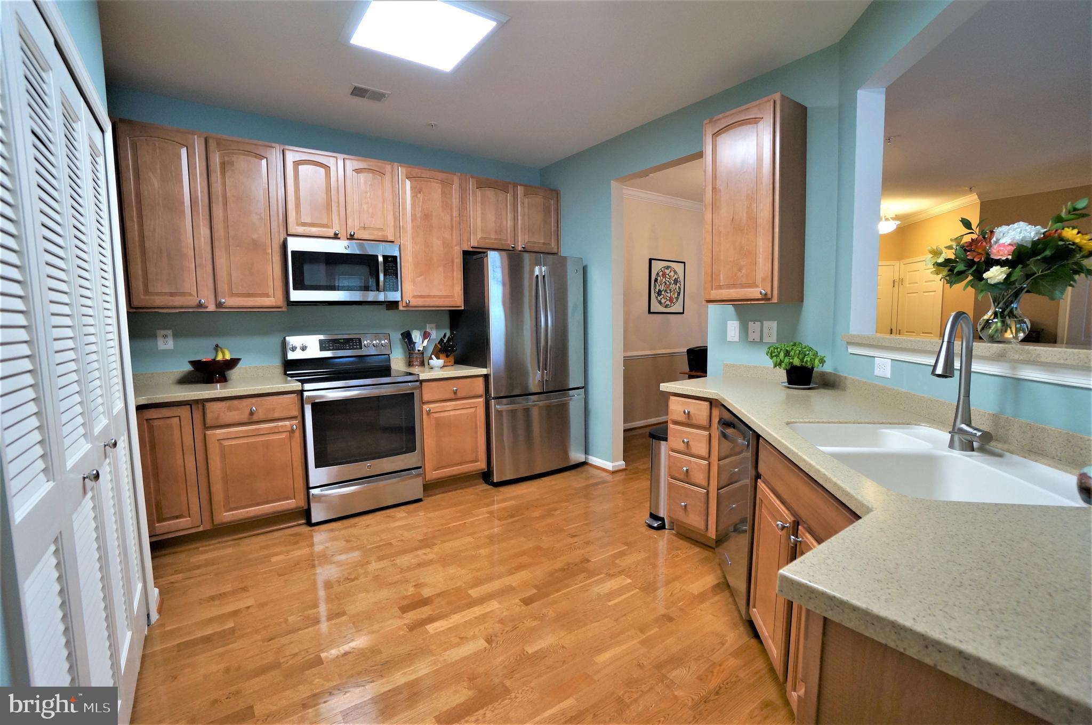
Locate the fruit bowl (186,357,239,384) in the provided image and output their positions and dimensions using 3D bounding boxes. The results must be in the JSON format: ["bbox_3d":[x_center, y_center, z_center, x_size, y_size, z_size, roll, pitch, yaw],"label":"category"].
[{"bbox_3d":[-2.218,0.070,3.056,0.300,0.150,0.300,-5,6,-33],"label":"fruit bowl"}]

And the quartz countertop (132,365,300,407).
[{"bbox_3d":[-2.118,0.123,2.969,0.830,0.127,0.640,-5,6,-33],"label":"quartz countertop"}]

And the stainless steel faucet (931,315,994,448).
[{"bbox_3d":[1.161,0.059,1.260,0.250,0.406,0.090,-5,7,-33],"label":"stainless steel faucet"}]

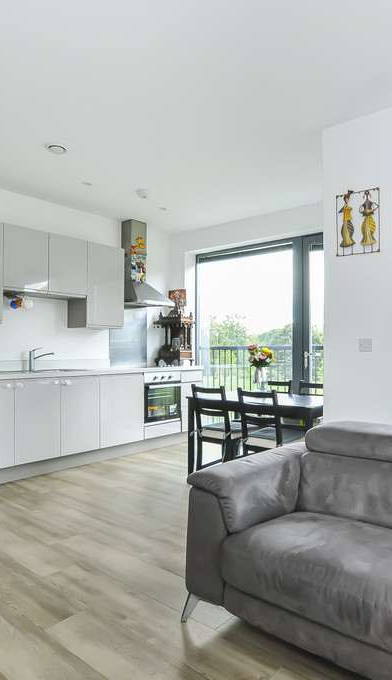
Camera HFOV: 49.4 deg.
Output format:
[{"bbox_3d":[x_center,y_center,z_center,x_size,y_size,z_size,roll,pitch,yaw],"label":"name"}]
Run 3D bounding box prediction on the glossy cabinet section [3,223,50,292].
[{"bbox_3d":[-1.753,-0.769,4.217,0.346,0.607,0.445,-1,-2,43],"label":"glossy cabinet section"}]

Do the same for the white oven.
[{"bbox_3d":[-0.569,0.729,5.155,0.580,0.700,0.580,0,-1,43],"label":"white oven"}]

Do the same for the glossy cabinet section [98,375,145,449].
[{"bbox_3d":[-0.993,0.753,4.812,0.554,0.752,0.594,-1,-2,43],"label":"glossy cabinet section"}]

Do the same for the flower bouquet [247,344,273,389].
[{"bbox_3d":[0.646,0.292,4.255,0.250,0.460,0.240,0,-1,29],"label":"flower bouquet"}]

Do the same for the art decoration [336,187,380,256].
[{"bbox_3d":[1.064,-0.777,2.820,0.305,0.425,0.025,0,-1,43],"label":"art decoration"}]

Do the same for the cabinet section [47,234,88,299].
[{"bbox_3d":[-1.450,-0.762,4.544,0.346,0.607,0.446,-1,-2,43],"label":"cabinet section"}]

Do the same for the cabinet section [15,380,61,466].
[{"bbox_3d":[-1.649,0.737,4.104,0.554,0.752,0.446,-1,-2,43],"label":"cabinet section"}]

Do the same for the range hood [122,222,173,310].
[{"bbox_3d":[-0.639,-0.936,5.242,0.500,1.060,0.605,0,-1,43],"label":"range hood"}]

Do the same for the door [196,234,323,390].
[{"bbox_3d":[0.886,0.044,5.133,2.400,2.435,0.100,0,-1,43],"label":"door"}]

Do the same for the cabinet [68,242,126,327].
[{"bbox_3d":[-1.127,-0.587,4.833,0.366,0.912,0.482,0,-1,43],"label":"cabinet"}]

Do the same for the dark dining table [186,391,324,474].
[{"bbox_3d":[0.594,0.916,4.007,1.165,0.745,0.750,0,-1,29],"label":"dark dining table"}]

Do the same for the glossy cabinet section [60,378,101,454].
[{"bbox_3d":[-1.346,0.744,4.431,0.554,0.752,0.445,-1,-2,43],"label":"glossy cabinet section"}]

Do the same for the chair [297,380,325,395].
[{"bbox_3d":[1.161,0.862,4.190,0.410,0.870,0.460,0,-1,29],"label":"chair"}]

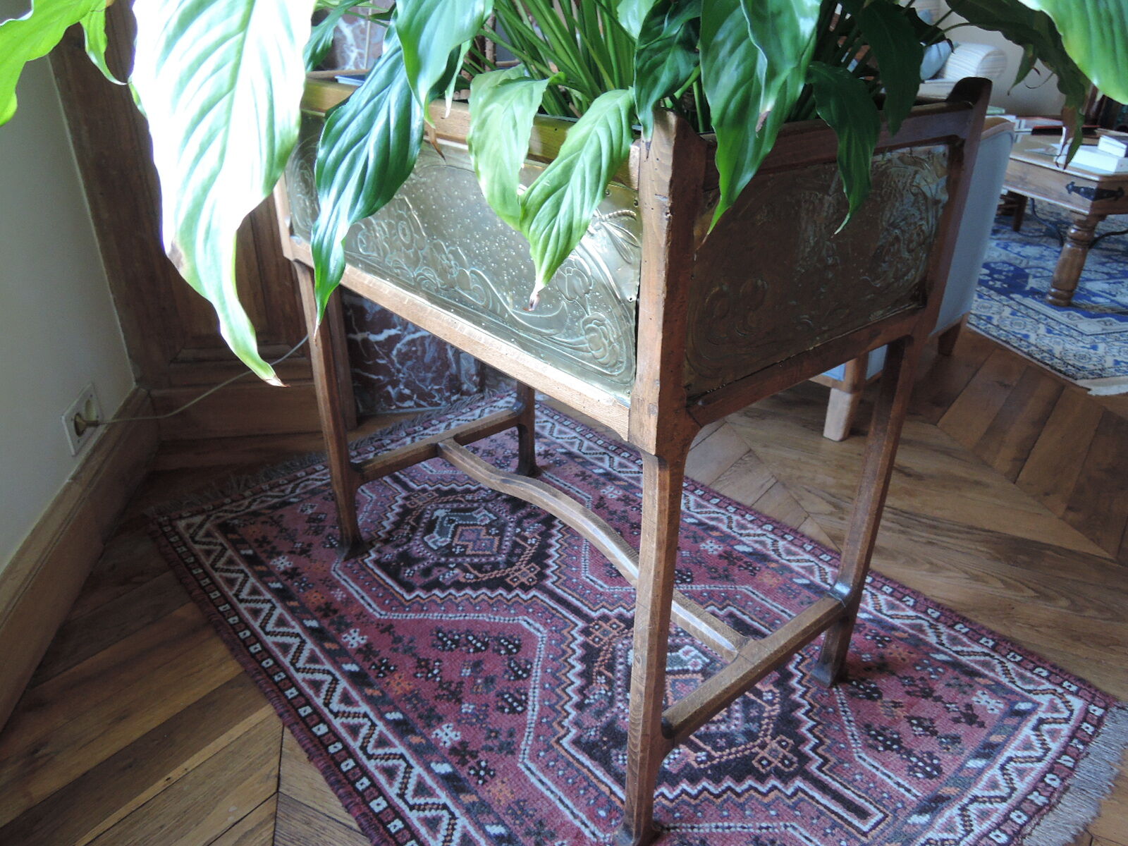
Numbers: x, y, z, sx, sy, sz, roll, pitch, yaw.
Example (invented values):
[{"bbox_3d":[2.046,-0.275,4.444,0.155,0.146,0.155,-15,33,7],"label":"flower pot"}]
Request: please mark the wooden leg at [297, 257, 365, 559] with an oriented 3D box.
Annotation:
[{"bbox_3d":[-0.402,-0.006,1.368,0.041,0.569,0.038,-21,35,-34],"label":"wooden leg"}]

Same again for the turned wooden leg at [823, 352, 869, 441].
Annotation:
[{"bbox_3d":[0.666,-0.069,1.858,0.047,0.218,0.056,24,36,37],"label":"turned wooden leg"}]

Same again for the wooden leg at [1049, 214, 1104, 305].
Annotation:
[{"bbox_3d":[1.725,-0.552,2.644,0.087,0.308,0.087,-7,29,-13],"label":"wooden leg"}]

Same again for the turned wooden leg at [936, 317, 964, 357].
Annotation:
[{"bbox_3d":[1.158,-0.268,2.334,0.043,0.118,0.046,24,36,37],"label":"turned wooden leg"}]

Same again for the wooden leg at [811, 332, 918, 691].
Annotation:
[{"bbox_3d":[0.420,0.138,1.099,0.041,0.569,0.038,-21,35,-34],"label":"wooden leg"}]

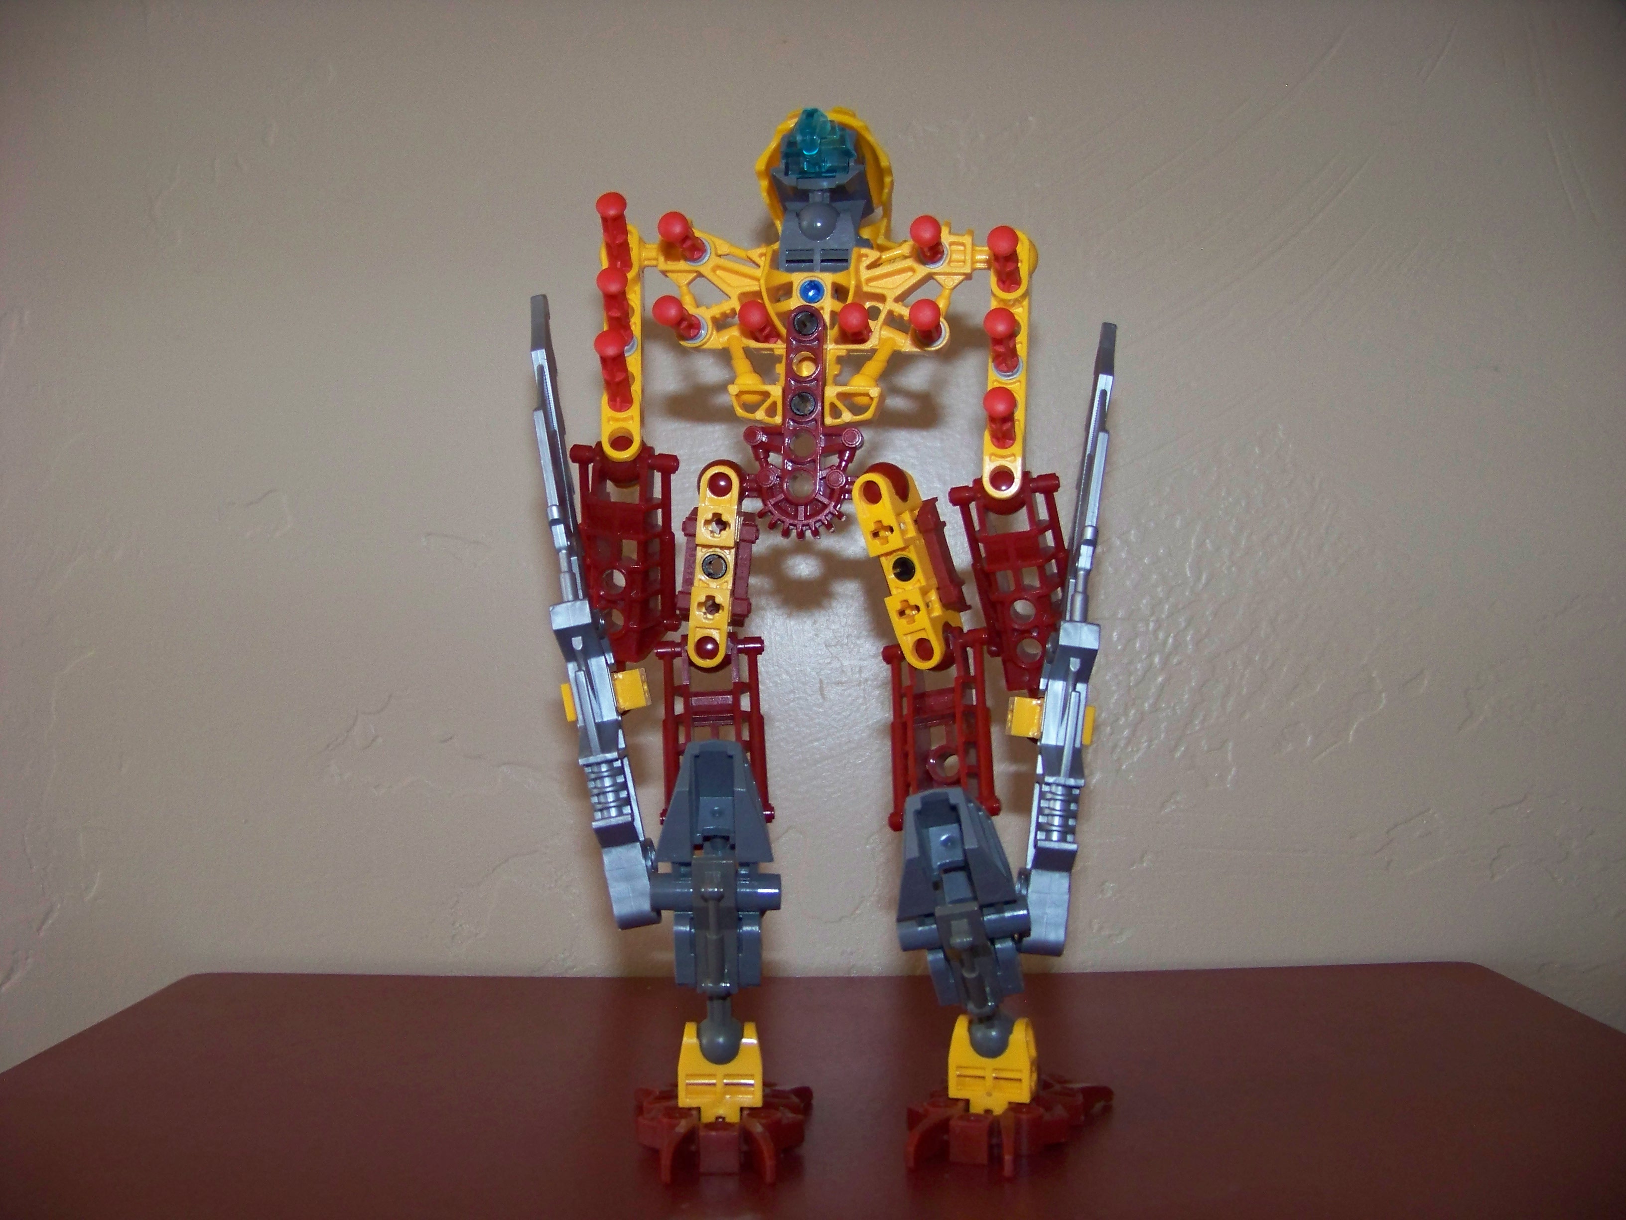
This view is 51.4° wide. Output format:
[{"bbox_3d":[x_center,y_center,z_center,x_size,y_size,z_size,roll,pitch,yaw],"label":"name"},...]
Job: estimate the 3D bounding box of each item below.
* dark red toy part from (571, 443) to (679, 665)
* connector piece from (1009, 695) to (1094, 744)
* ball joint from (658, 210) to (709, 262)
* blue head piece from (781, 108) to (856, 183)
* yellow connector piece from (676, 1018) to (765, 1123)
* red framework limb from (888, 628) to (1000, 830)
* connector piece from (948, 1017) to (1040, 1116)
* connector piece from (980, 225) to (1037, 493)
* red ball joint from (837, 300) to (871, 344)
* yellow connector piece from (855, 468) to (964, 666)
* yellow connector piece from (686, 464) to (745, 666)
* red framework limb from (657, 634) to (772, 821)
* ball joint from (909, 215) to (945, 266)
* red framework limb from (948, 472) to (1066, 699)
[{"bbox_3d":[-0.037,-0.011,0.333,0.021,0.045,0.013,3,12,13],"label":"dark red toy part"},{"bbox_3d":[0.047,0.022,0.334,0.017,0.008,0.008,7,0,3],"label":"connector piece"},{"bbox_3d":[-0.025,-0.073,0.330,0.006,0.006,0.020,-1,-1,8],"label":"ball joint"},{"bbox_3d":[0.001,-0.096,0.349,0.015,0.015,0.014,-1,-1,3],"label":"blue head piece"},{"bbox_3d":[-0.018,0.089,0.330,0.016,0.020,0.012,0,-1,0],"label":"yellow connector piece"},{"bbox_3d":[0.026,0.025,0.340,0.022,0.046,0.014,-6,-6,12],"label":"red framework limb"},{"bbox_3d":[0.035,0.087,0.330,0.016,0.019,0.012,-1,-1,13],"label":"connector piece"},{"bbox_3d":[0.040,-0.049,0.347,0.008,0.056,0.013,1,-13,10],"label":"connector piece"},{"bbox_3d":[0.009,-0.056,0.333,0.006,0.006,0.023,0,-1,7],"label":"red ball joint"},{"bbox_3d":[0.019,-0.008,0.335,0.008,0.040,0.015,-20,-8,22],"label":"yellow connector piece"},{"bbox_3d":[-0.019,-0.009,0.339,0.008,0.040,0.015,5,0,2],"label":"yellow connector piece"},{"bbox_3d":[-0.019,0.025,0.336,0.023,0.042,0.013,-3,-3,0],"label":"red framework limb"},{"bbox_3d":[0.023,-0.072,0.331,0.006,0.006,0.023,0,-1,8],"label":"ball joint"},{"bbox_3d":[0.041,-0.007,0.344,0.022,0.047,0.014,-9,-3,7],"label":"red framework limb"}]

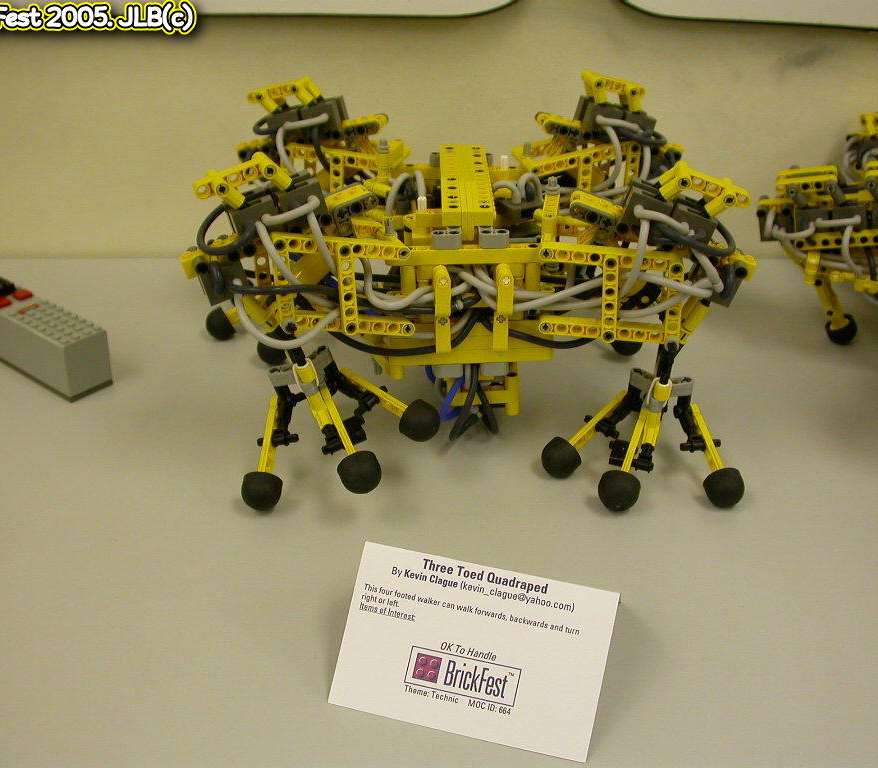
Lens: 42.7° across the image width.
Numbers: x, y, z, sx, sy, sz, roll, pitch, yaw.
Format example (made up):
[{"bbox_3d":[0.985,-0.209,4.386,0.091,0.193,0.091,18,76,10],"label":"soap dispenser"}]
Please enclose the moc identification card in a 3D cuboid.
[{"bbox_3d":[0.021,0.101,0.500,0.112,0.052,0.100,9,29,13],"label":"moc identification card"}]

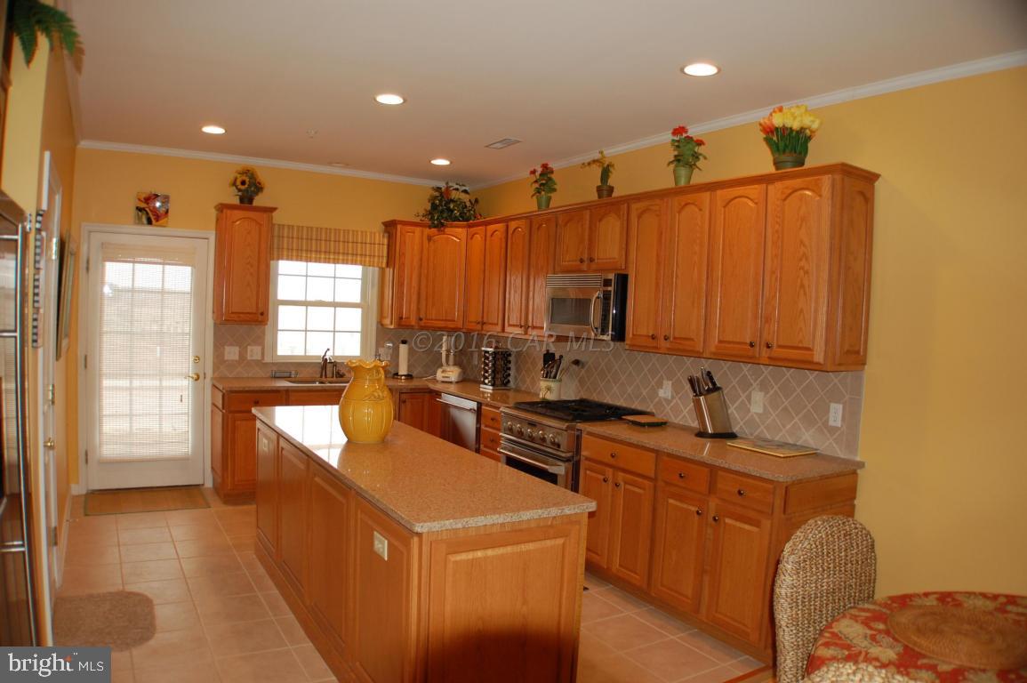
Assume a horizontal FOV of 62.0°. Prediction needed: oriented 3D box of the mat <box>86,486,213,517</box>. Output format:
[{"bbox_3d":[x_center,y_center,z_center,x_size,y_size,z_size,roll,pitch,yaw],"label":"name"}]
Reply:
[{"bbox_3d":[-2.722,1.175,6.346,0.803,0.012,0.693,1,3,-25],"label":"mat"}]

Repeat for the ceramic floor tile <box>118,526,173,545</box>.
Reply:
[{"bbox_3d":[-2.350,1.244,5.452,0.316,0.012,0.357,1,3,-25],"label":"ceramic floor tile"}]

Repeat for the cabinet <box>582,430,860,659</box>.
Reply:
[{"bbox_3d":[1.006,1.004,4.526,0.580,0.870,1.500,1,3,-29],"label":"cabinet"}]

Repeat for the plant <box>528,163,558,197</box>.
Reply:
[{"bbox_3d":[0.214,-1.180,6.250,0.180,0.250,0.180,1,3,-28],"label":"plant"}]

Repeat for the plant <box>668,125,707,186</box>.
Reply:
[{"bbox_3d":[0.996,-1.058,4.869,0.192,0.345,0.196,2,3,0],"label":"plant"}]

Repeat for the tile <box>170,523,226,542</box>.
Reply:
[{"bbox_3d":[-2.062,1.248,5.580,0.316,0.012,0.357,1,3,-25],"label":"tile"}]

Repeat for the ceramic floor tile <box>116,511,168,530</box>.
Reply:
[{"bbox_3d":[-2.547,1.230,5.848,0.315,0.010,0.335,1,3,-28],"label":"ceramic floor tile"}]

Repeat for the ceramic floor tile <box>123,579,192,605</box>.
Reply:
[{"bbox_3d":[-1.811,1.281,4.362,0.325,0.010,0.345,1,3,-28],"label":"ceramic floor tile"}]

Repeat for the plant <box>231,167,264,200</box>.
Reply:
[{"bbox_3d":[-2.087,-1.233,6.721,0.260,0.291,0.241,1,3,-25],"label":"plant"}]

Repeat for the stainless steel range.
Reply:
[{"bbox_3d":[0.394,0.886,5.553,0.674,0.897,0.827,0,3,-33],"label":"stainless steel range"}]

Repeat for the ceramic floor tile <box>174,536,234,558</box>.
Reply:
[{"bbox_3d":[-1.895,1.271,5.249,0.316,0.012,0.357,1,3,-25],"label":"ceramic floor tile"}]

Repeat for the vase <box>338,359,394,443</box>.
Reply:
[{"bbox_3d":[-0.690,0.277,4.000,0.250,0.370,0.250,1,3,-27],"label":"vase"}]

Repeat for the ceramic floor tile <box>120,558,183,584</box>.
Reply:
[{"bbox_3d":[-2.042,1.304,4.845,0.315,0.010,0.335,1,3,-28],"label":"ceramic floor tile"}]

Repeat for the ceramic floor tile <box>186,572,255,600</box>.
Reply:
[{"bbox_3d":[-1.561,1.317,4.585,0.316,0.012,0.357,1,3,-25],"label":"ceramic floor tile"}]

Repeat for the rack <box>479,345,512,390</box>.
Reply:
[{"bbox_3d":[-0.131,0.223,6.806,0.175,0.330,0.190,1,3,-28],"label":"rack"}]

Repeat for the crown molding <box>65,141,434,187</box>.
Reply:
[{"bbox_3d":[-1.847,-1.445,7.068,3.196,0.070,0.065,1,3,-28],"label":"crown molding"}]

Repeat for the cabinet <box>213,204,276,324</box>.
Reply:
[{"bbox_3d":[-1.884,-0.540,6.000,0.370,0.830,0.340,1,3,-28],"label":"cabinet"}]

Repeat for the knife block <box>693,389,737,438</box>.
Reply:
[{"bbox_3d":[1.080,0.388,4.580,0.200,0.240,0.110,1,3,-27],"label":"knife block"}]

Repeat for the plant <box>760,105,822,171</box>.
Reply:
[{"bbox_3d":[1.305,-0.955,4.050,0.270,0.330,0.290,1,3,-27],"label":"plant"}]

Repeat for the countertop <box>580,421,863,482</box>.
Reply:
[{"bbox_3d":[1.049,0.557,4.552,0.622,0.040,1.520,0,3,-33],"label":"countertop"}]

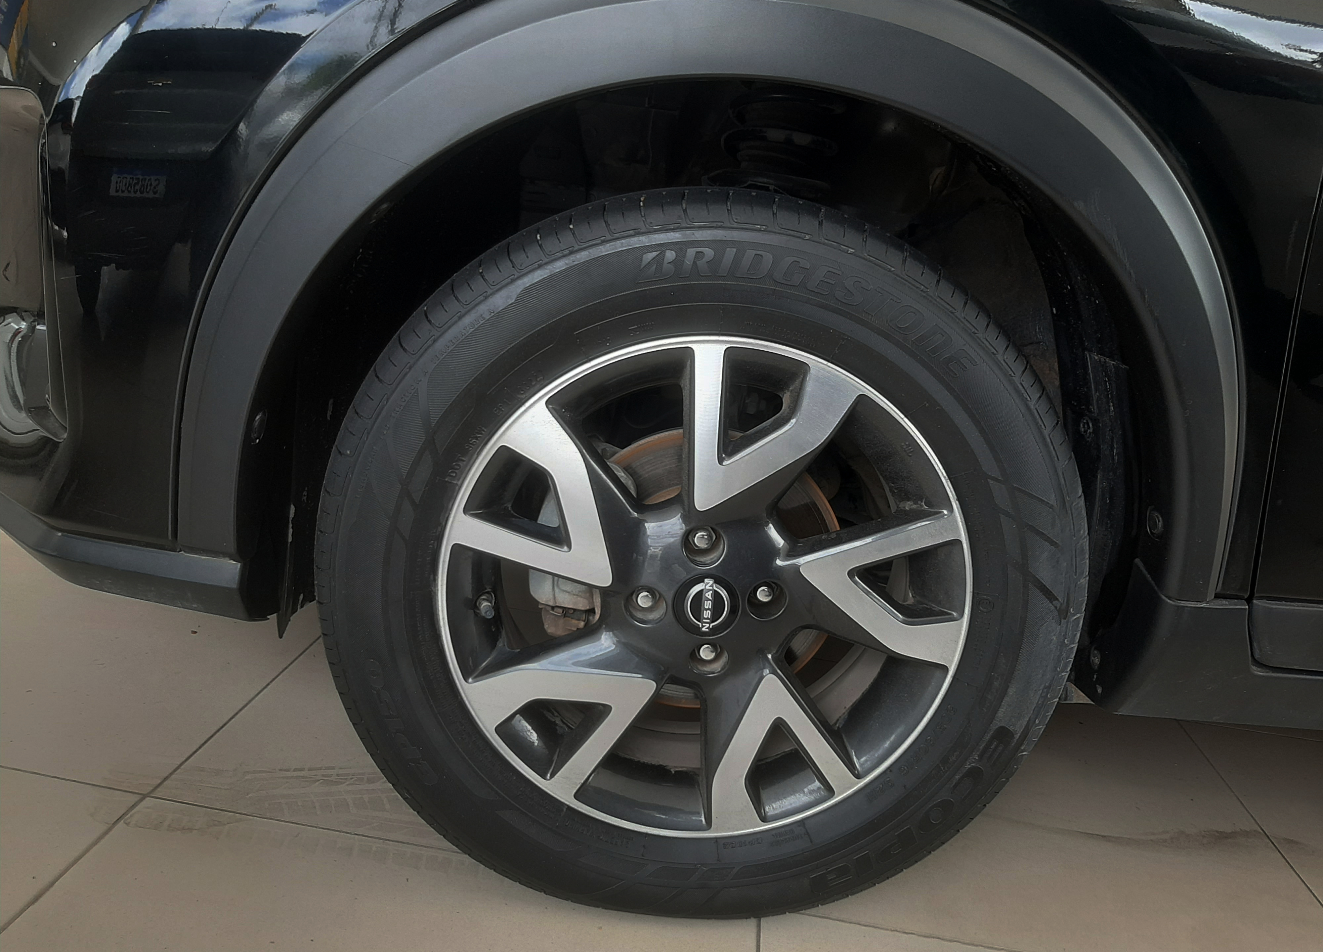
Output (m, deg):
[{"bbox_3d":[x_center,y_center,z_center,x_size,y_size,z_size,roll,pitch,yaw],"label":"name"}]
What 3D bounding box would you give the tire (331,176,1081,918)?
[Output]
[{"bbox_3d":[0.035,0.081,0.943,0.652,0.650,0.208,6,15,-3],"label":"tire"}]

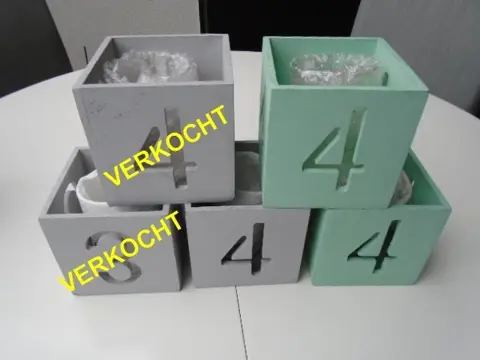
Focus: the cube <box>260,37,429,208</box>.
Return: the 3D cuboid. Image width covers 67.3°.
[{"bbox_3d":[0.082,-0.057,0.348,0.118,0.118,0.118,0,39,0],"label":"cube"}]

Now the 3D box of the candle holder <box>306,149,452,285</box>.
[{"bbox_3d":[0.140,0.037,0.421,0.118,0.118,0.118,0,39,0],"label":"candle holder"}]

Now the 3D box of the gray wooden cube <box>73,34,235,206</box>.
[{"bbox_3d":[-0.068,-0.061,0.353,0.119,0.120,0.119,-2,39,-3],"label":"gray wooden cube"}]

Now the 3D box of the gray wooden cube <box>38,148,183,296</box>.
[{"bbox_3d":[-0.131,0.044,0.418,0.119,0.120,0.119,-2,39,-3],"label":"gray wooden cube"}]

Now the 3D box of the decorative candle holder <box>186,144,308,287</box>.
[{"bbox_3d":[0.005,0.037,0.426,0.119,0.120,0.119,-1,39,-2],"label":"decorative candle holder"}]

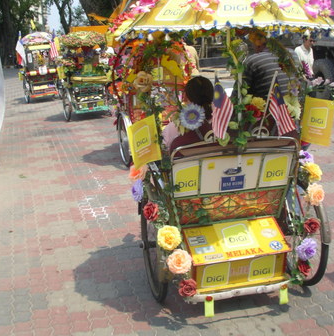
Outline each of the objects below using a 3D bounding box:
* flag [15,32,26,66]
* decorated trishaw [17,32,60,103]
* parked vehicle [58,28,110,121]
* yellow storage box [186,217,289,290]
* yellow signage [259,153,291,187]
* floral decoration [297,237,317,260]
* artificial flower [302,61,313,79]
[{"bbox_3d":[-4.221,-3.415,13.800,0.300,0.980,0.200,-7,15,-24],"label":"flag"},{"bbox_3d":[-3.870,-3.000,14.500,1.200,1.950,1.850,-7,15,-24],"label":"decorated trishaw"},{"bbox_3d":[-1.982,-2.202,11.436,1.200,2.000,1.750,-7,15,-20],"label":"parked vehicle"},{"bbox_3d":[0.413,0.509,2.896,0.600,0.315,0.280,-6,14,-14],"label":"yellow storage box"},{"bbox_3d":[0.690,0.013,3.043,0.205,0.210,0.020,-6,25,-16],"label":"yellow signage"},{"bbox_3d":[0.884,0.510,3.036,0.132,0.138,0.085,-5,15,-17],"label":"floral decoration"},{"bbox_3d":[0.901,-0.632,3.071,0.070,0.110,0.070,-7,15,-20],"label":"artificial flower"}]

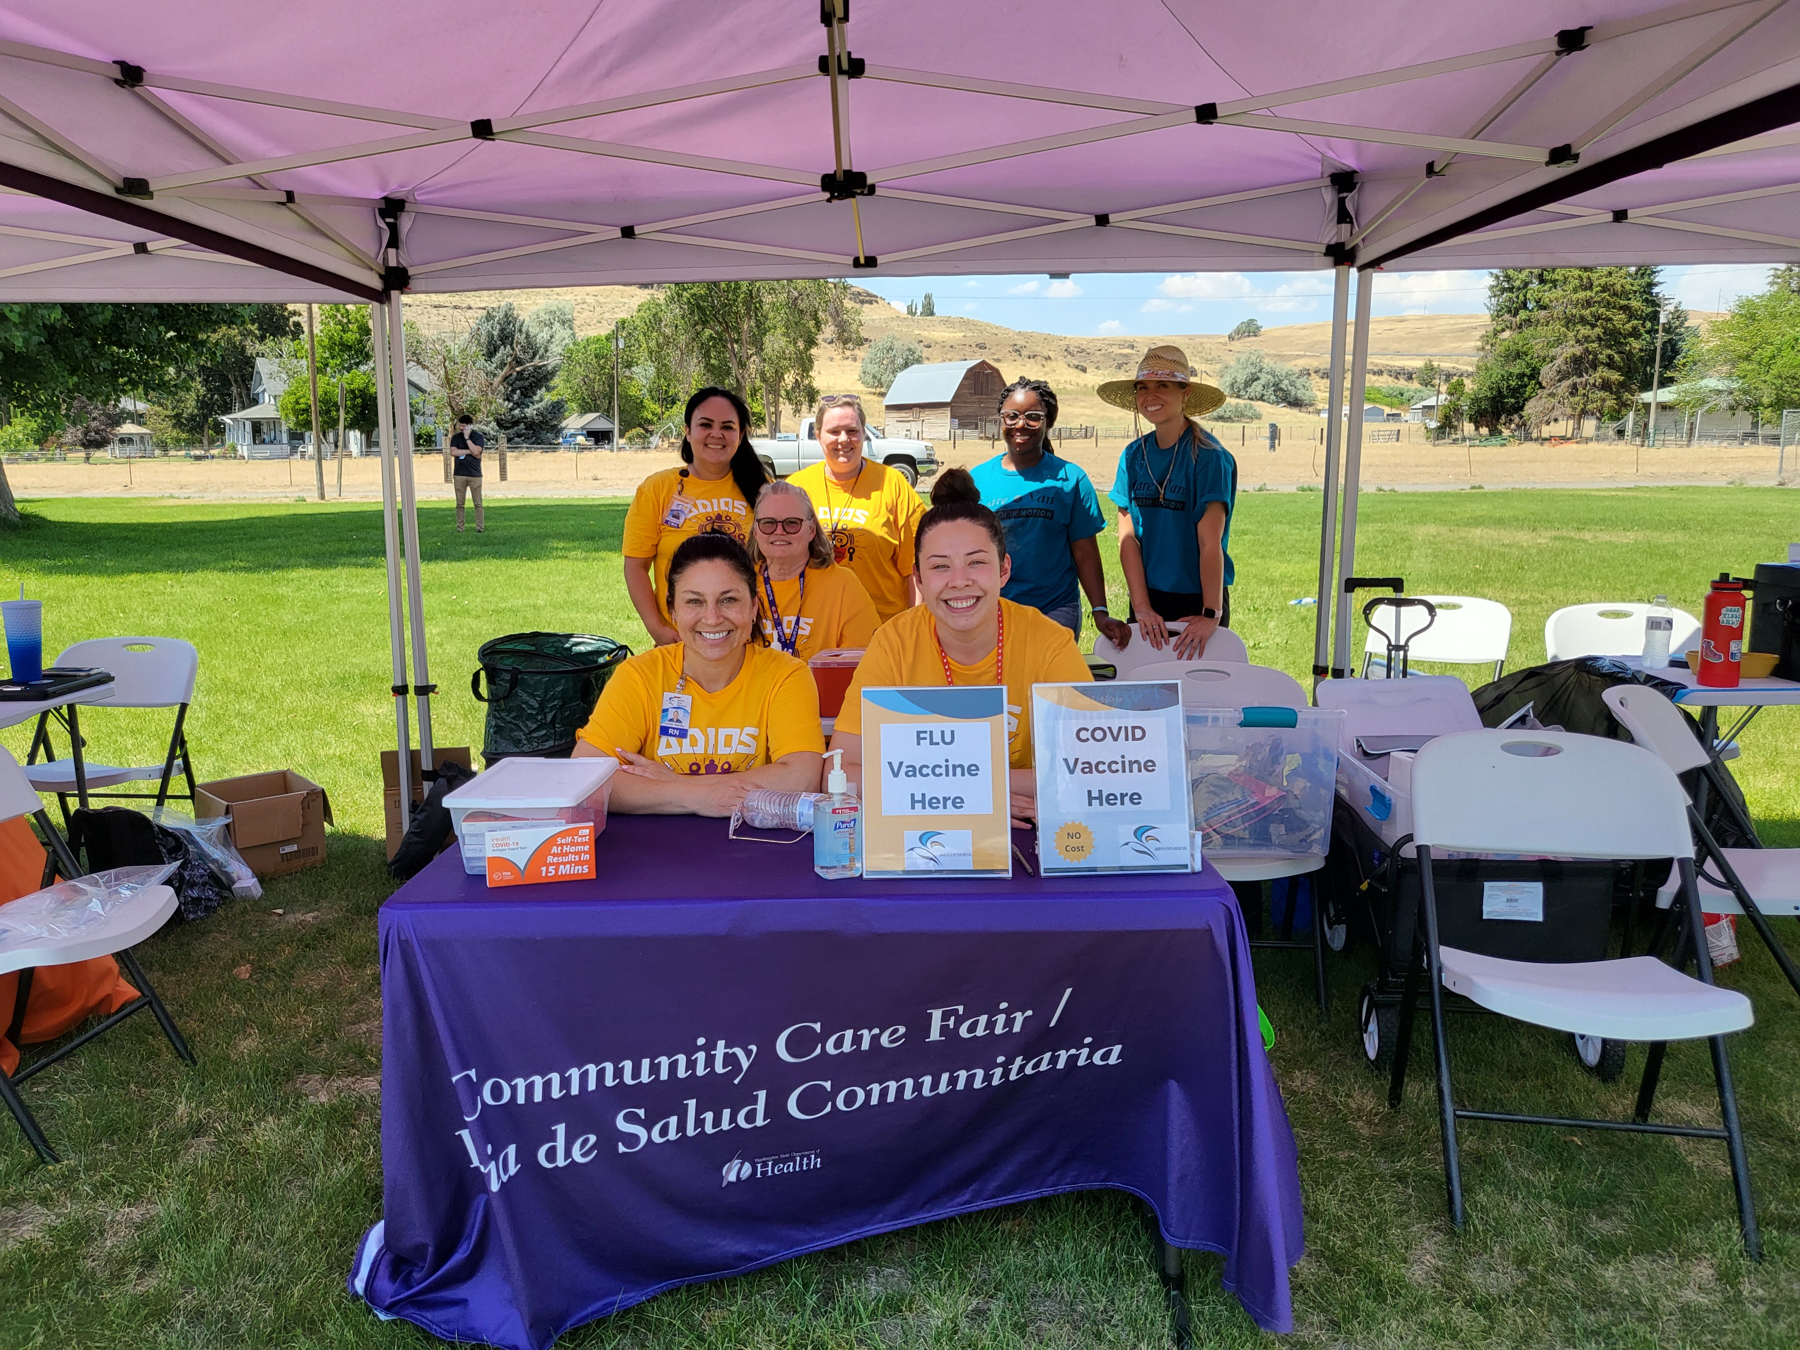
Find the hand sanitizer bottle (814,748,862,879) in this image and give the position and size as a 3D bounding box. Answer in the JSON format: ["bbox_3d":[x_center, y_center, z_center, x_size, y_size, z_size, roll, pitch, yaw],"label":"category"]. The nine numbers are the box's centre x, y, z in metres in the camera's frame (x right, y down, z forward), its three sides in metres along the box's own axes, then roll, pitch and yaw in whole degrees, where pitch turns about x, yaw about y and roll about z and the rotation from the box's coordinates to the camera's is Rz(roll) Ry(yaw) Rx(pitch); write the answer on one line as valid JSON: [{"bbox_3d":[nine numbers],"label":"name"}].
[{"bbox_3d":[-0.093,0.195,2.001,0.068,0.190,0.046,-6,12,-31],"label":"hand sanitizer bottle"}]

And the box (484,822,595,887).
[{"bbox_3d":[-0.530,0.268,2.005,0.160,0.084,0.023,-2,2,-14],"label":"box"}]

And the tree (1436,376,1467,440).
[{"bbox_3d":[44.036,-21.232,108.000,2.580,5.200,2.470,0,10,0],"label":"tree"}]

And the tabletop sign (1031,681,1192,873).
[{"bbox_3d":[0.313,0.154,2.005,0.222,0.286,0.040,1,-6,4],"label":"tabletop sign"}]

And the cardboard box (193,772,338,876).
[{"bbox_3d":[-2.084,0.489,4.446,0.300,0.250,0.320,-9,14,-43],"label":"cardboard box"}]

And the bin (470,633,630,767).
[{"bbox_3d":[-1.246,0.242,4.887,0.510,0.670,0.510,0,9,0],"label":"bin"}]

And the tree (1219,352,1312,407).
[{"bbox_3d":[45.886,-37.310,170.000,12.200,7.140,10.610,0,10,0],"label":"tree"}]

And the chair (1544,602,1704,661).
[{"bbox_3d":[2.500,0.207,4.668,0.485,0.810,0.520,3,10,17],"label":"chair"}]

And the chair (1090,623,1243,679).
[{"bbox_3d":[0.855,0.273,4.274,0.485,0.810,0.520,1,10,6],"label":"chair"}]

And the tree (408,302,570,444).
[{"bbox_3d":[-31.224,-22.684,102.629,12.300,11.400,11.000,0,10,0],"label":"tree"}]

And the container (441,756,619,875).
[{"bbox_3d":[-0.570,0.219,2.140,0.205,0.122,0.315,0,9,0],"label":"container"}]

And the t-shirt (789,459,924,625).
[{"bbox_3d":[-0.174,-0.394,4.598,0.520,0.670,0.290,0,9,0],"label":"t-shirt"}]

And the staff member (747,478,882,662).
[{"bbox_3d":[-0.257,0.162,3.454,0.520,1.300,0.680,1,10,5],"label":"staff member"}]

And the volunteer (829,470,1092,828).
[{"bbox_3d":[0.110,0.290,2.590,0.500,1.330,0.700,1,10,3],"label":"volunteer"}]

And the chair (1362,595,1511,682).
[{"bbox_3d":[1.940,0.145,5.043,0.485,0.810,0.520,6,11,32],"label":"chair"}]

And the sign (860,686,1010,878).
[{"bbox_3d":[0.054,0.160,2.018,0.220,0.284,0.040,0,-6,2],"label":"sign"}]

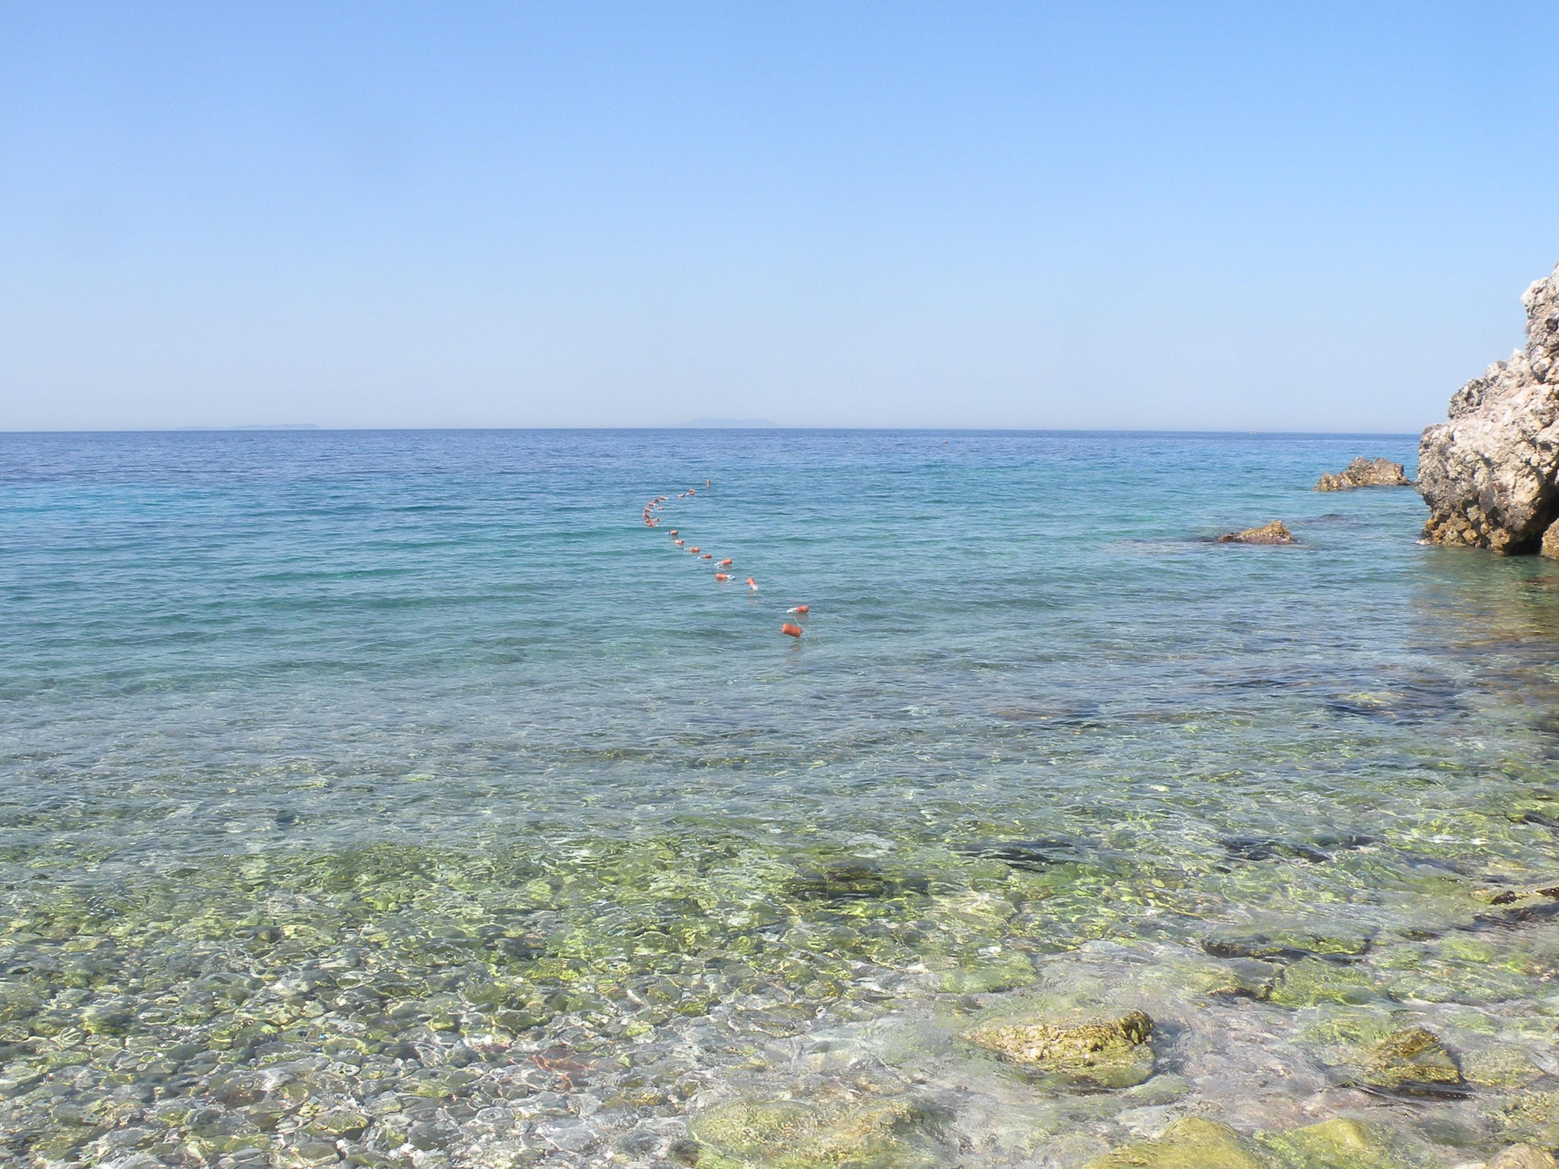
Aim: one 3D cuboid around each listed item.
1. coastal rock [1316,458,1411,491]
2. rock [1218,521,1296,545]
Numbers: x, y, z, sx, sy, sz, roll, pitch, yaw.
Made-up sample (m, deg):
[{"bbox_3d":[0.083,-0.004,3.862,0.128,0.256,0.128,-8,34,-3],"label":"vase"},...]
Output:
[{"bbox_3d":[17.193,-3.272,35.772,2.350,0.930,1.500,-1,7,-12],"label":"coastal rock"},{"bbox_3d":[7.169,-0.790,18.165,1.020,0.330,0.700,0,7,0],"label":"rock"}]

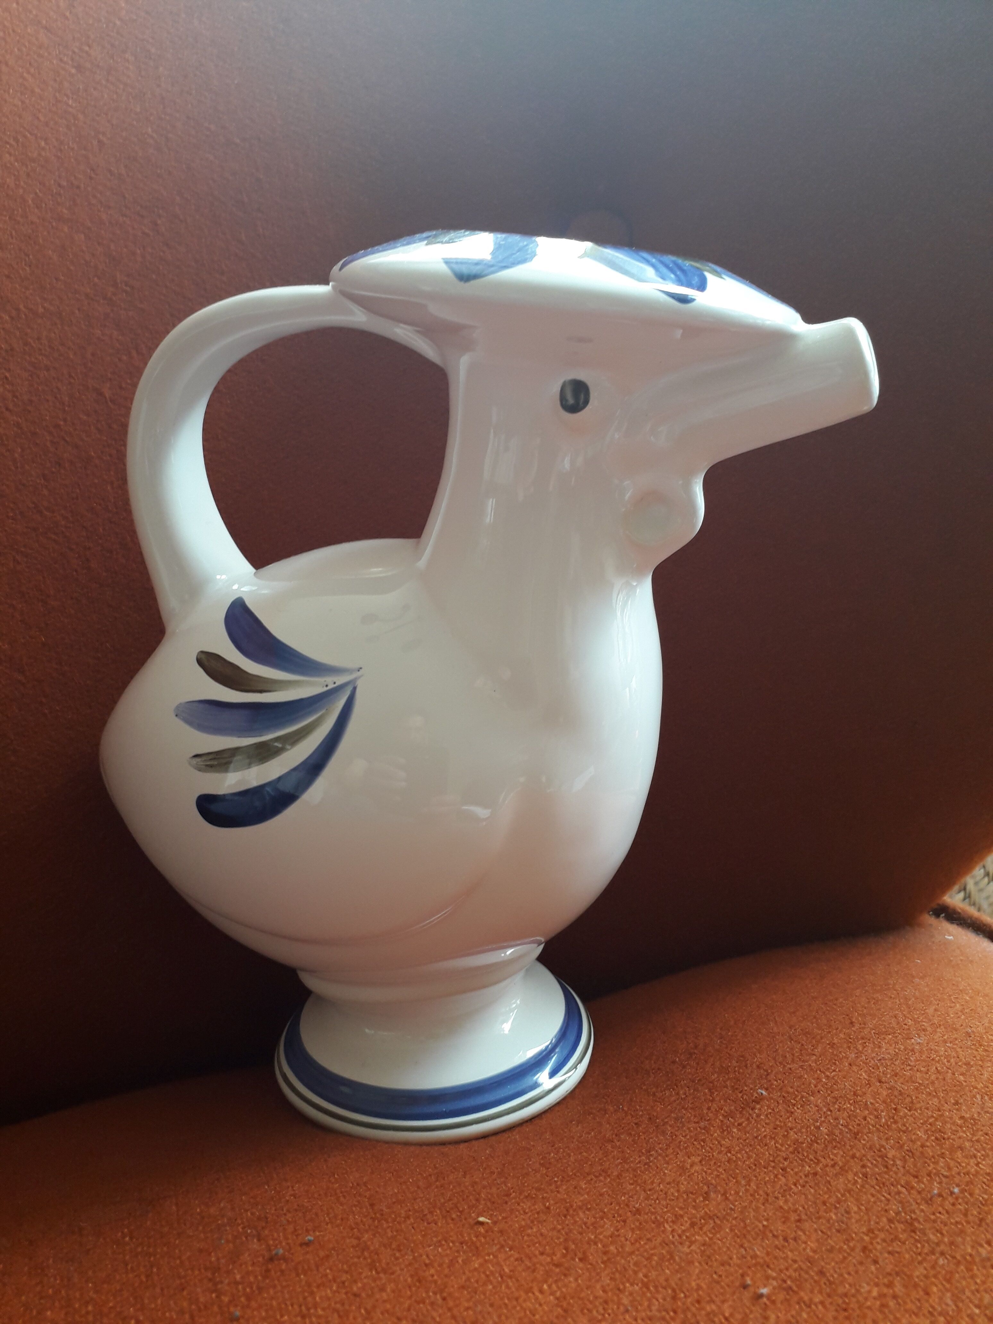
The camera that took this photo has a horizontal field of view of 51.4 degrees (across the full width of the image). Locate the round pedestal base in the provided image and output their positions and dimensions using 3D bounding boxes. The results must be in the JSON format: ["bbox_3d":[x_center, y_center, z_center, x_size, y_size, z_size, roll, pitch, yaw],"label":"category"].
[{"bbox_3d":[-0.019,0.106,0.312,0.097,0.027,0.097,-2,15,1],"label":"round pedestal base"}]

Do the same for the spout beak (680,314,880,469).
[{"bbox_3d":[0.073,-0.070,0.264,0.051,0.033,0.028,-12,15,3],"label":"spout beak"}]

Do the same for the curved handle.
[{"bbox_3d":[-0.055,-0.054,0.269,0.081,0.089,0.024,-2,15,1],"label":"curved handle"}]

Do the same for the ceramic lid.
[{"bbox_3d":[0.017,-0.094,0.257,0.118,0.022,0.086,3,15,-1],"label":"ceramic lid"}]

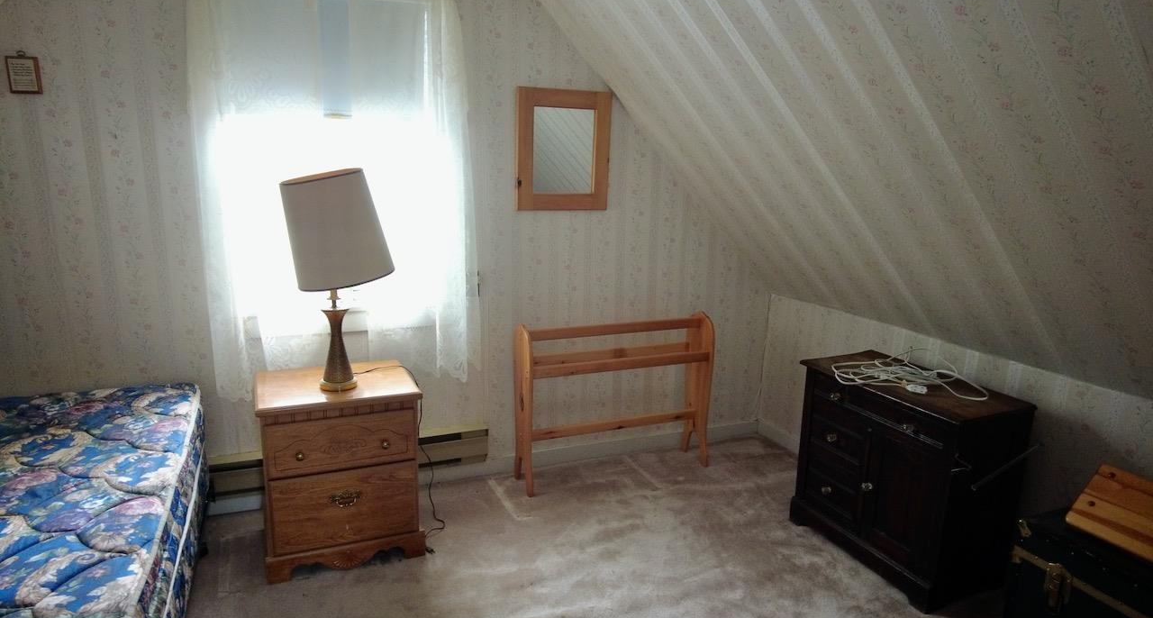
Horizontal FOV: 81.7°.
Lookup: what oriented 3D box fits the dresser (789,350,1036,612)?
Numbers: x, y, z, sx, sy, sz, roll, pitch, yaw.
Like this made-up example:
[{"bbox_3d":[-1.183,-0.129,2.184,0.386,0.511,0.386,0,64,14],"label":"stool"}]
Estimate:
[{"bbox_3d":[1.233,0.611,2.552,0.407,0.686,0.708,-4,13,-23],"label":"dresser"}]

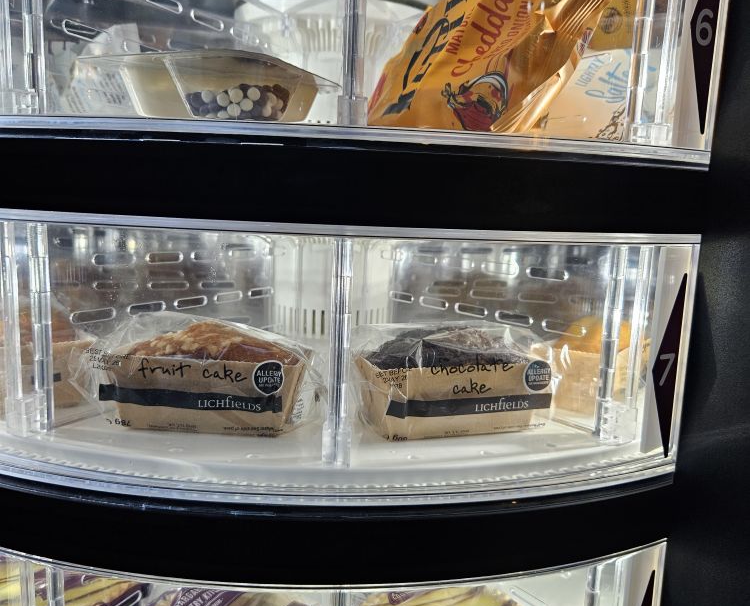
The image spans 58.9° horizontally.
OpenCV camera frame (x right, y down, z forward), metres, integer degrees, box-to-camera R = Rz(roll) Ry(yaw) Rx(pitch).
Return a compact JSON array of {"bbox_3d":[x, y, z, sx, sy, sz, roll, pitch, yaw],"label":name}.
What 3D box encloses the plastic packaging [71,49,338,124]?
[{"bbox_3d":[-0.084,-0.106,0.359,0.102,0.035,0.102,6,9,21],"label":"plastic packaging"}]

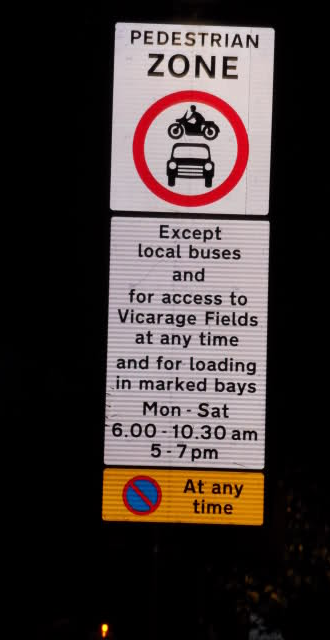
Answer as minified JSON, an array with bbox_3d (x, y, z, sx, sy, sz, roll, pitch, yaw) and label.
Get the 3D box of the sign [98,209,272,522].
[{"bbox_3d":[0.109,0.256,18.403,0.796,1.516,0.040,2,-5,-2],"label":"sign"}]

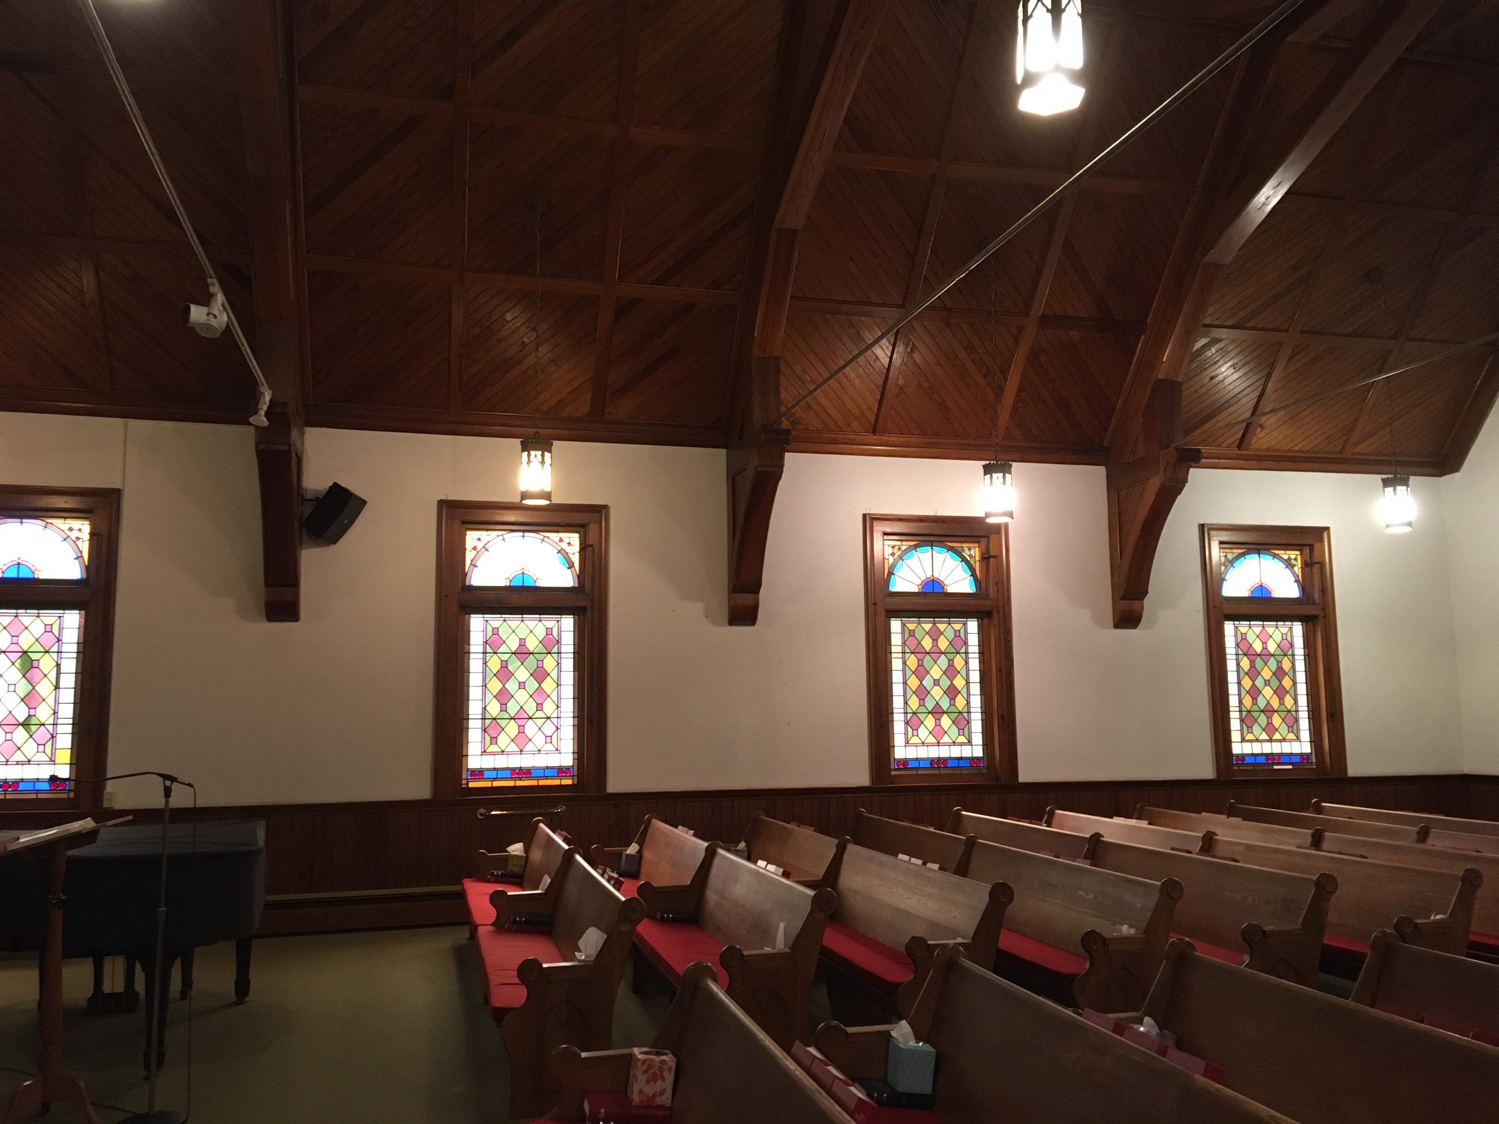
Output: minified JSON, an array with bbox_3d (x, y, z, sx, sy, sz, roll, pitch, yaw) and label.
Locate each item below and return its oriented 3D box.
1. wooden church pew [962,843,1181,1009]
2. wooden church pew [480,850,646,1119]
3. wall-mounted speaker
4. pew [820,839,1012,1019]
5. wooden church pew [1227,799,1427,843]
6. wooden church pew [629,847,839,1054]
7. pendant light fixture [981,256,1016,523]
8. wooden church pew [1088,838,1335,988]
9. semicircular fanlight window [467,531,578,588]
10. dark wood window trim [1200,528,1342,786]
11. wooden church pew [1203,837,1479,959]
[{"bbox_3d":[1.435,2.011,6.766,0.612,0.842,2.193,1,-7,-13],"label":"wooden church pew"},{"bbox_3d":[-0.999,1.958,6.200,0.612,0.842,2.193,1,-7,-13],"label":"wooden church pew"},{"bbox_3d":[-3.166,-0.362,9.590,0.190,0.400,0.290,34,-5,5],"label":"wall-mounted speaker"},{"bbox_3d":[0.659,2.085,6.870,0.634,0.893,2.295,1,-7,-15],"label":"pew"},{"bbox_3d":[4.333,2.441,10.017,0.634,0.893,2.296,1,-7,-15],"label":"wooden church pew"},{"bbox_3d":[-0.187,2.067,6.673,0.634,0.893,2.295,1,-7,-15],"label":"wooden church pew"},{"bbox_3d":[1.931,-1.455,9.908,0.223,2.292,0.223,1,-7,-13],"label":"pendant light fixture"},{"bbox_3d":[2.247,2.029,6.955,0.612,0.842,2.193,1,-7,-13],"label":"wooden church pew"},{"bbox_3d":[-1.843,-0.026,10.218,0.891,0.460,0.059,1,-7,-13],"label":"semicircular fanlight window"},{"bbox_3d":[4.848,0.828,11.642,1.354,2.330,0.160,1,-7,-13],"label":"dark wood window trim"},{"bbox_3d":[3.058,2.046,7.144,0.612,0.842,2.193,1,-7,-13],"label":"wooden church pew"}]

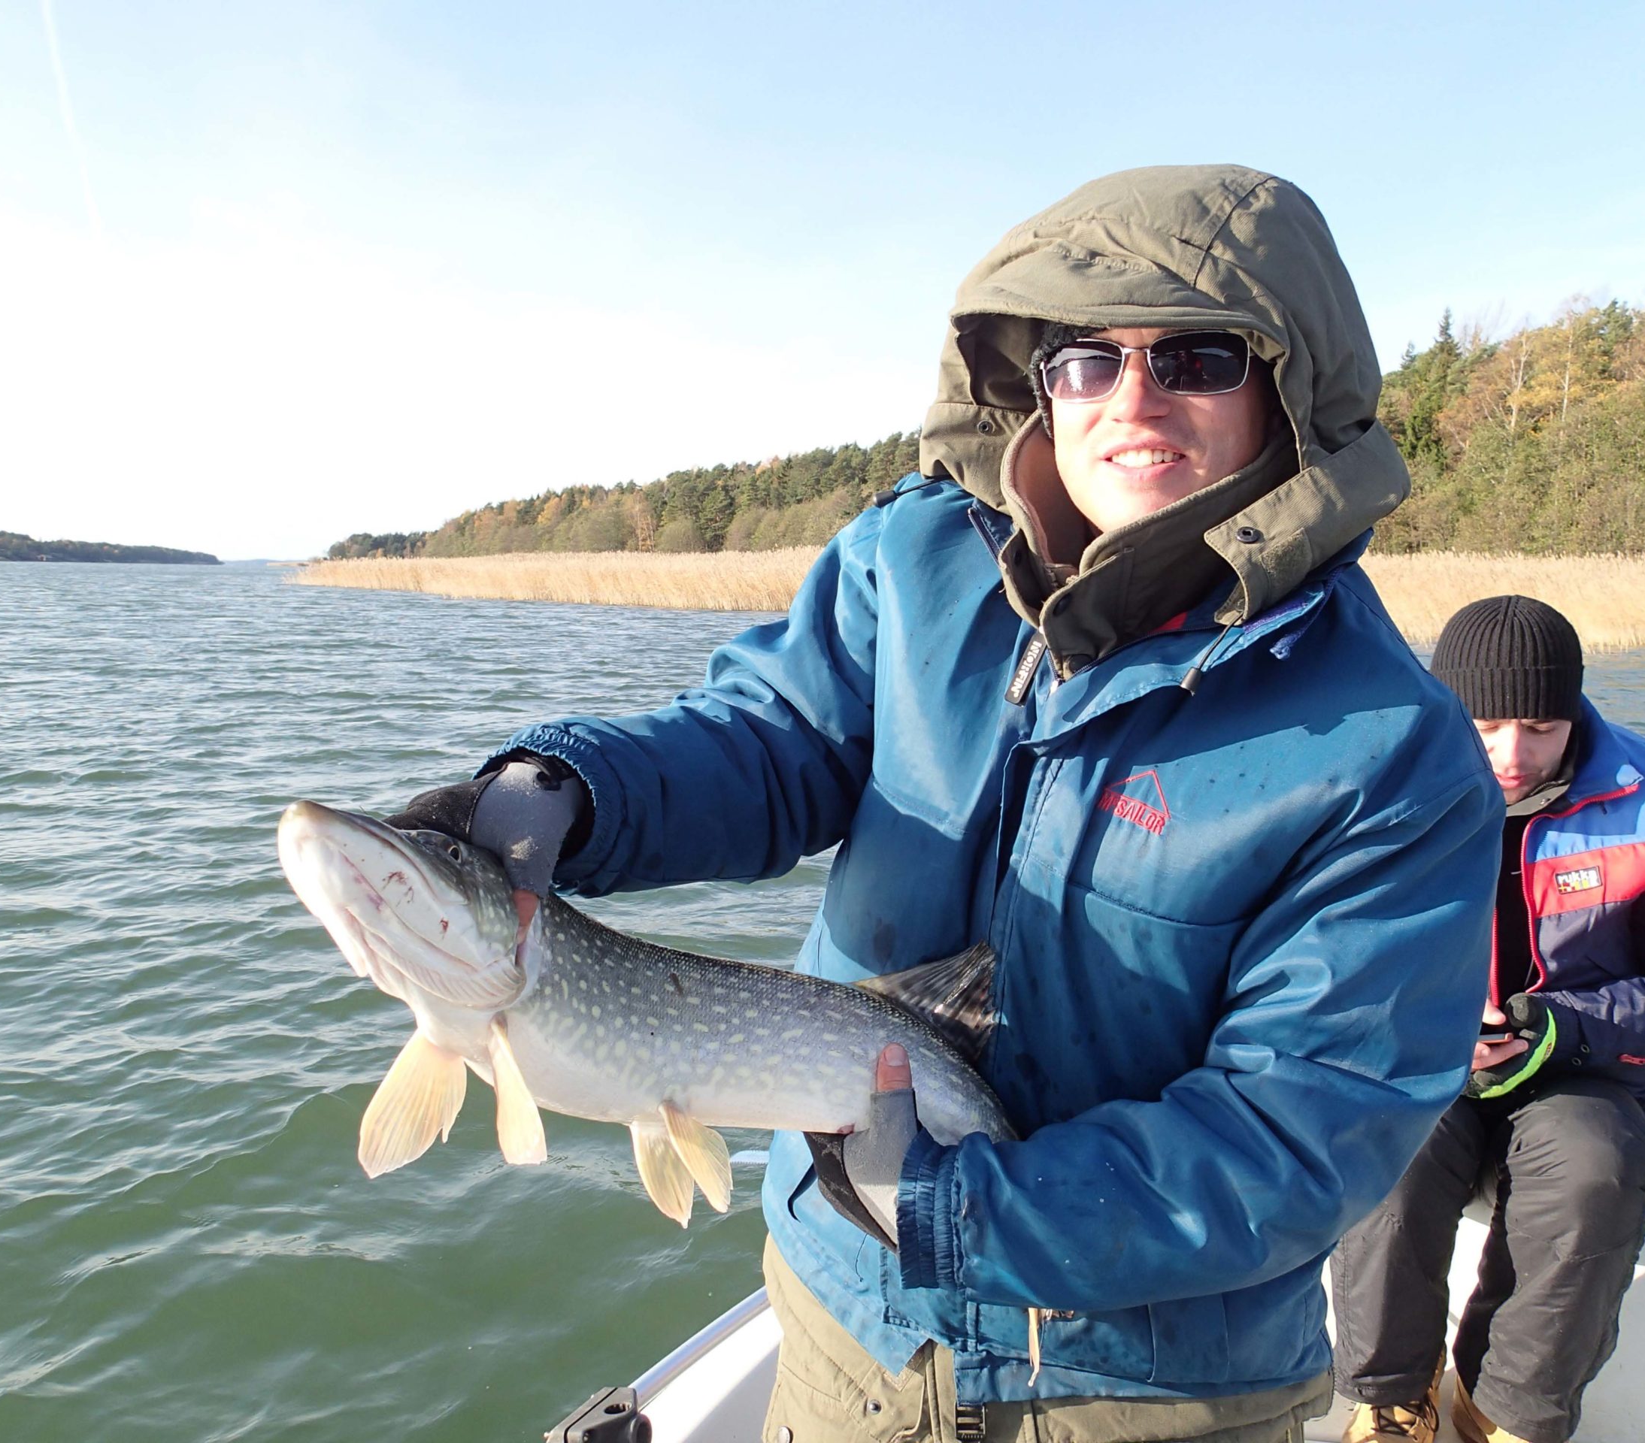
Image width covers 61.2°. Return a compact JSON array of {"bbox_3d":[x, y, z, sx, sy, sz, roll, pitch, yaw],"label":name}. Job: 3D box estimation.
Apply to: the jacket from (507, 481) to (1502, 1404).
[{"bbox_3d":[0.185,0.175,1.020,0.580,0.700,0.560,4,8,28],"label":"jacket"}]

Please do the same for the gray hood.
[{"bbox_3d":[0.257,-0.228,1.030,0.310,0.355,0.320,3,8,27],"label":"gray hood"}]

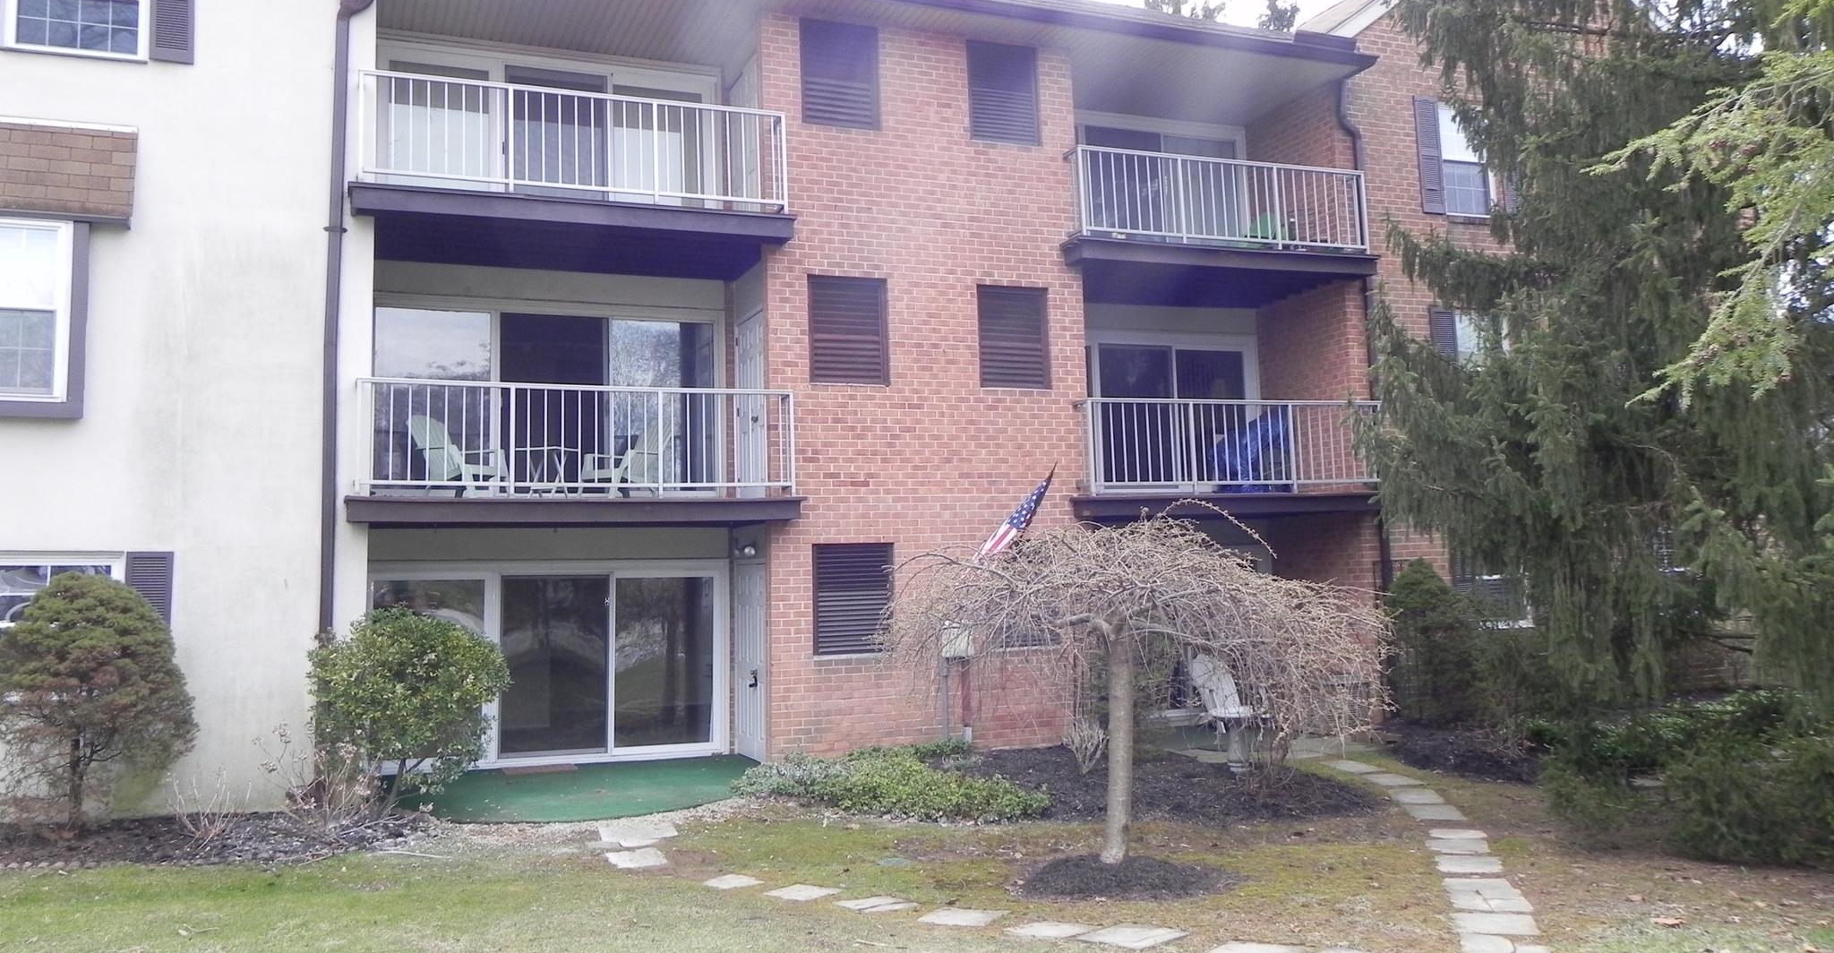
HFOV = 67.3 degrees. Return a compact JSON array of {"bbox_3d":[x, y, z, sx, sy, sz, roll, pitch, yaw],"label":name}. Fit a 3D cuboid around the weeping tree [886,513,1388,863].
[{"bbox_3d":[1.302,1.267,8.358,2.920,2.066,2.831,1,-8,-20],"label":"weeping tree"}]

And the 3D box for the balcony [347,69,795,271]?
[{"bbox_3d":[-3.488,-2.869,13.989,4.135,1.300,2.080,0,-6,-20],"label":"balcony"}]

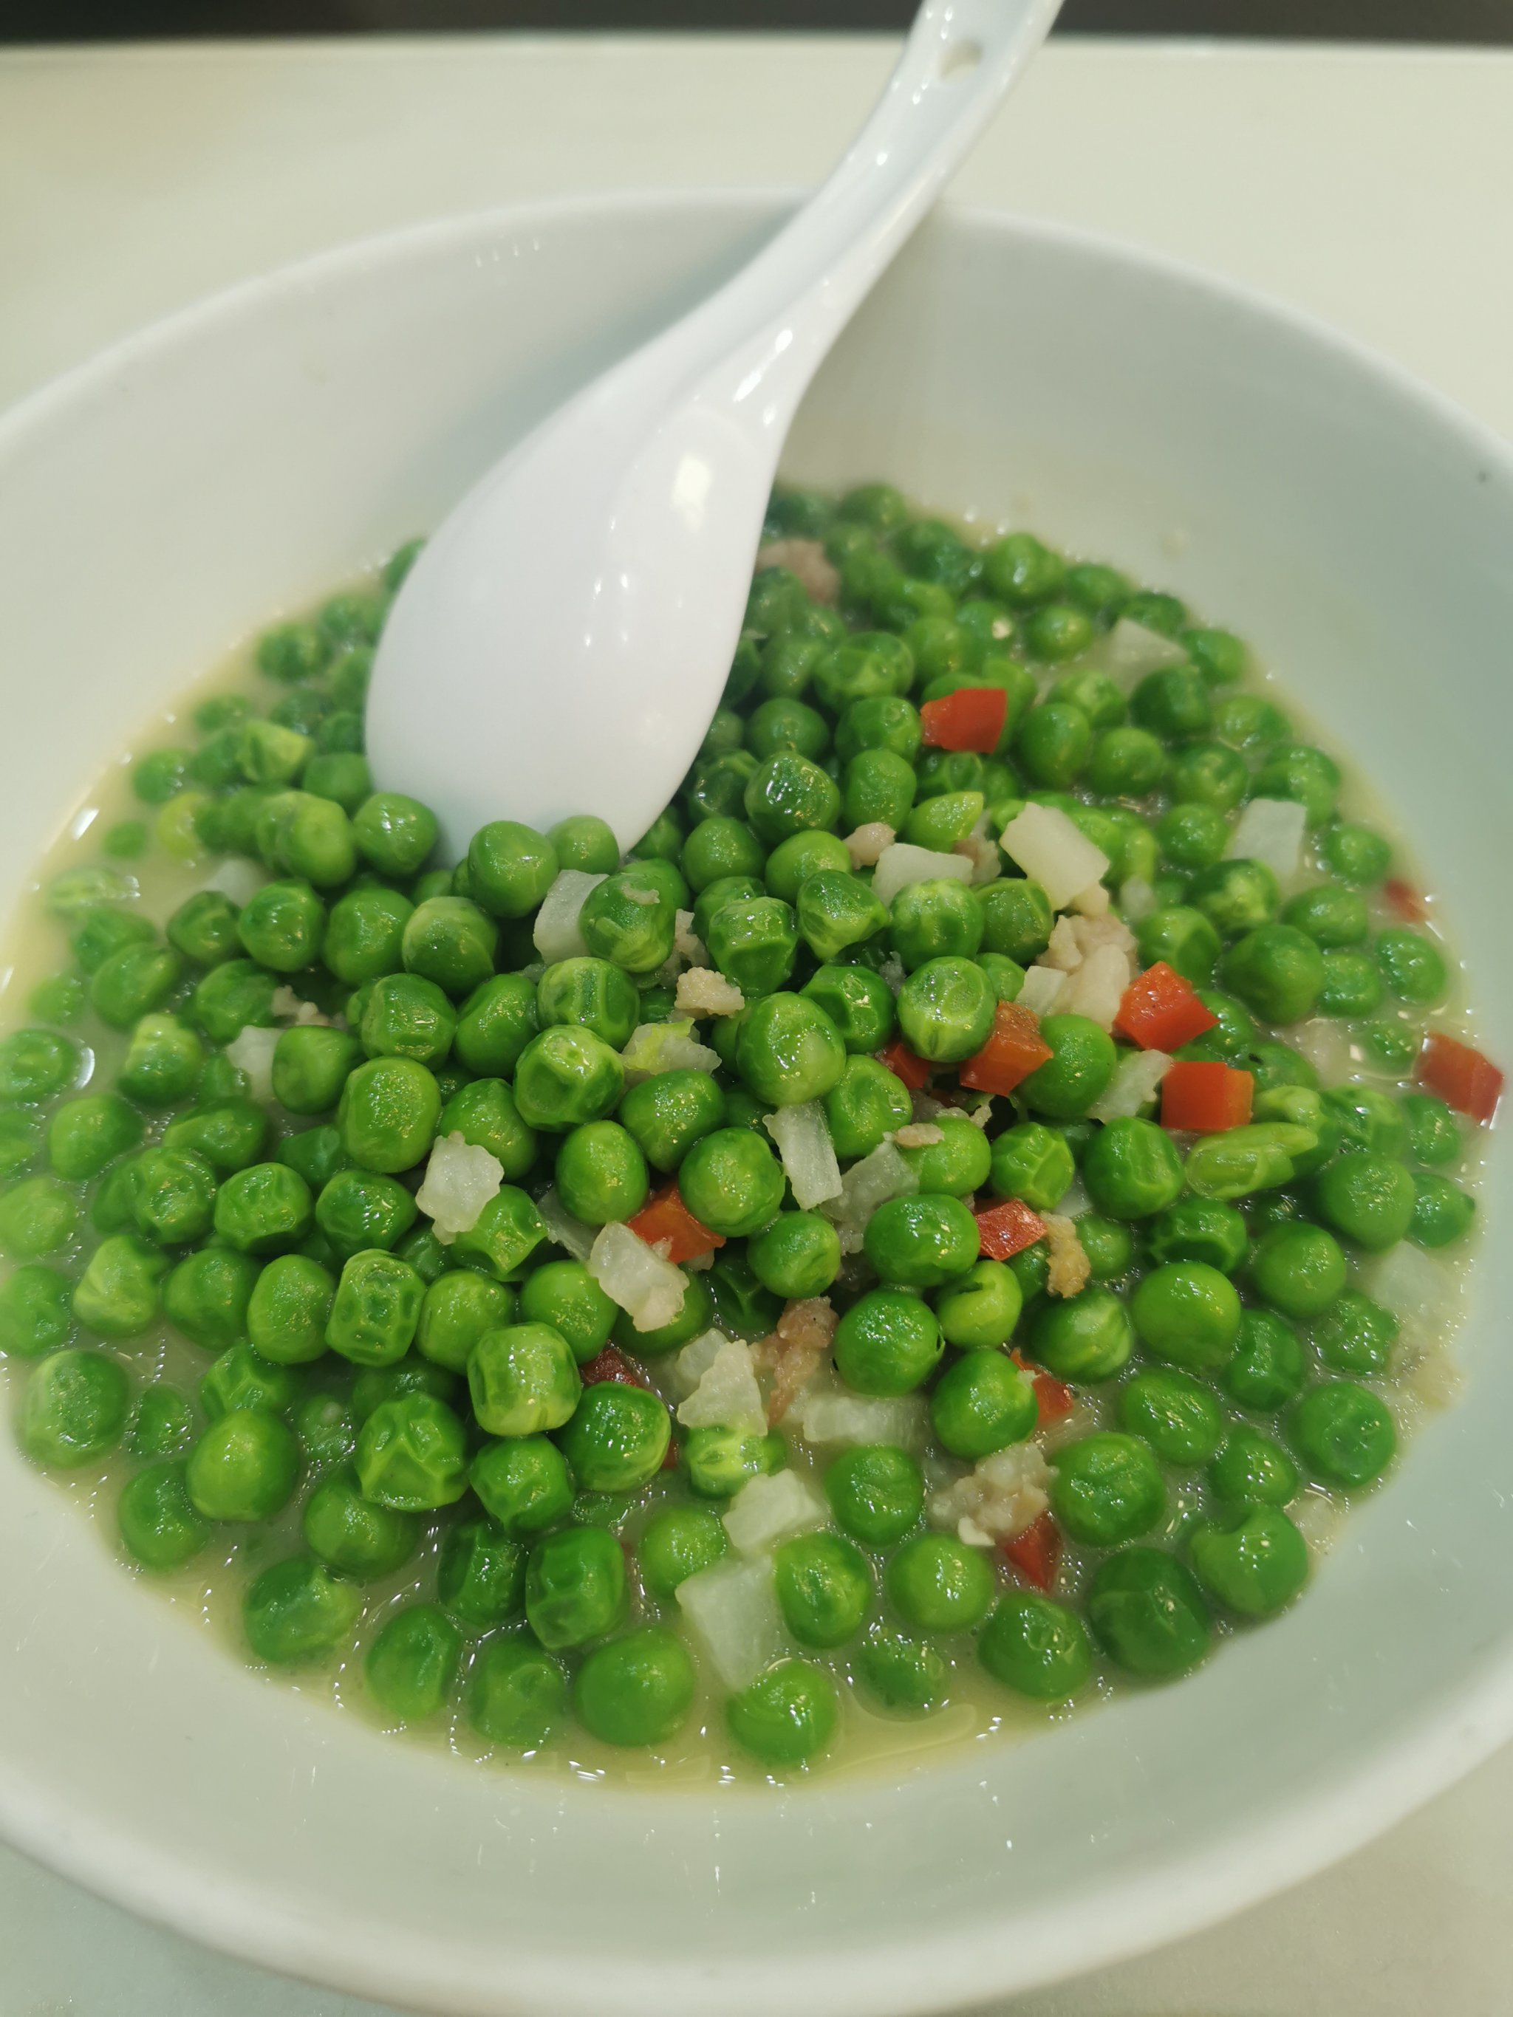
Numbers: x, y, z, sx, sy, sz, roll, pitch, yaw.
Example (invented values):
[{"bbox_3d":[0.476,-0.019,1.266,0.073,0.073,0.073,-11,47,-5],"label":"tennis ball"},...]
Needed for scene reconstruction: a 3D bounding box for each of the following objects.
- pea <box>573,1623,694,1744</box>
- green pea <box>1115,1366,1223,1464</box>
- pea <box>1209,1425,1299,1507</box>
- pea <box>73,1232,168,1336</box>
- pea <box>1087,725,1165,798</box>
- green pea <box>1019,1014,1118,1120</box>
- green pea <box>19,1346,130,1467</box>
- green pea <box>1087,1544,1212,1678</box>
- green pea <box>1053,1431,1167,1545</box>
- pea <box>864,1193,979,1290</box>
[{"bbox_3d":[-0.010,0.056,0.131,0.010,0.010,0.010,-2,58,0],"label":"pea"},{"bbox_3d":[0.038,0.037,0.143,0.009,0.009,0.009,-1,58,0],"label":"green pea"},{"bbox_3d":[0.044,0.041,0.140,0.008,0.008,0.008,-2,58,0],"label":"pea"},{"bbox_3d":[-0.059,0.026,0.145,0.009,0.009,0.009,0,58,0],"label":"pea"},{"bbox_3d":[0.041,-0.028,0.175,0.009,0.008,0.009,0,58,0],"label":"pea"},{"bbox_3d":[0.031,0.006,0.154,0.009,0.010,0.010,-1,58,0],"label":"green pea"},{"bbox_3d":[-0.063,0.037,0.146,0.010,0.011,0.011,-2,58,0],"label":"green pea"},{"bbox_3d":[0.033,0.050,0.131,0.010,0.010,0.011,0,58,0],"label":"green pea"},{"bbox_3d":[0.031,0.042,0.139,0.010,0.010,0.010,-1,58,0],"label":"green pea"},{"bbox_3d":[0.014,0.020,0.136,0.010,0.009,0.009,-1,58,0],"label":"pea"}]

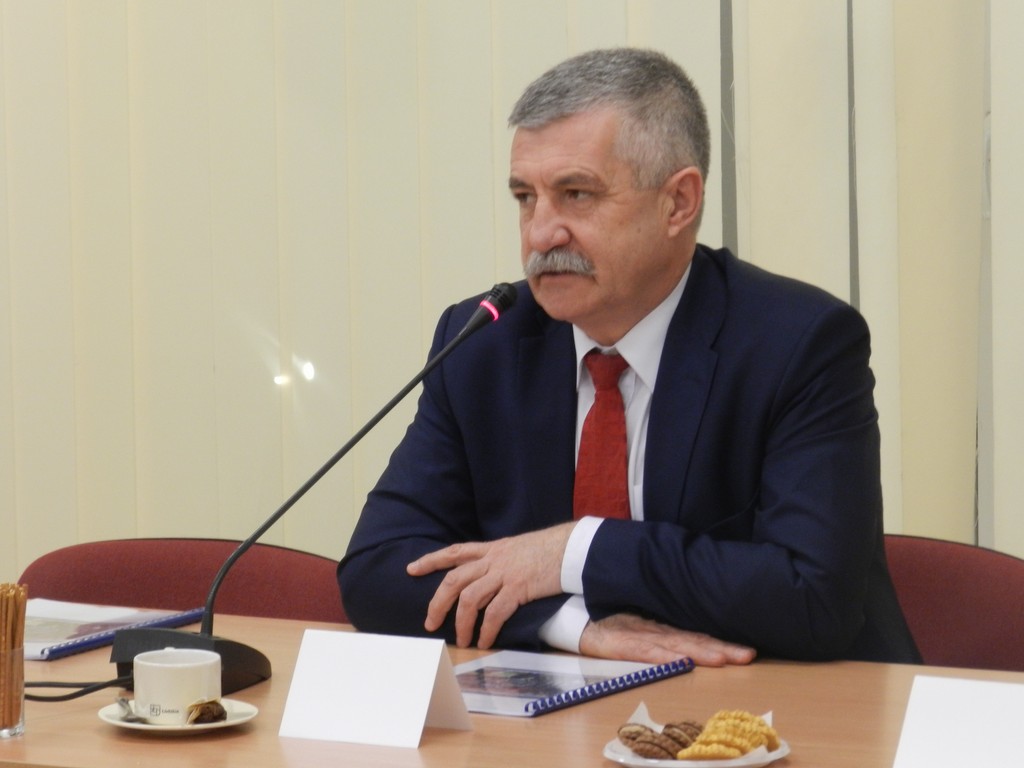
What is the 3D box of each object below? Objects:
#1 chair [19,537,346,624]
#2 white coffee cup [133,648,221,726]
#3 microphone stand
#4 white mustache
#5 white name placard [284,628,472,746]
[{"bbox_3d":[-0.425,0.604,5.865,0.530,0.820,0.560,3,9,26],"label":"chair"},{"bbox_3d":[-0.319,0.288,5.378,0.082,0.061,0.108,-2,8,-7],"label":"white coffee cup"},{"bbox_3d":[-0.199,0.101,5.538,0.401,0.404,0.134,2,8,22],"label":"microphone stand"},{"bbox_3d":[0.045,-0.120,5.620,0.090,0.030,0.027,5,10,38],"label":"white mustache"},{"bbox_3d":[-0.133,0.284,5.335,0.148,0.094,0.097,3,9,27],"label":"white name placard"}]

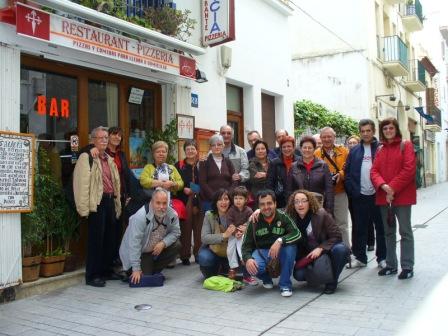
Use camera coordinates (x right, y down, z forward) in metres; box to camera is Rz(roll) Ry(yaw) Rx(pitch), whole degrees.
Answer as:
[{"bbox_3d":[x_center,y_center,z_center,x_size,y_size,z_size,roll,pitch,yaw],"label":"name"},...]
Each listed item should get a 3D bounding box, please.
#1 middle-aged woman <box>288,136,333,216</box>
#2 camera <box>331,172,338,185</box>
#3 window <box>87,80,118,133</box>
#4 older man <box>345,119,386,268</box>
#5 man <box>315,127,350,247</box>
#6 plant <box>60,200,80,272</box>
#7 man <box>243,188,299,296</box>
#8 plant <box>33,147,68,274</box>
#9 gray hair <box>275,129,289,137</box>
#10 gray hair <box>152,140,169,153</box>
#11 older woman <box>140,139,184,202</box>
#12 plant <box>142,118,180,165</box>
[{"bbox_3d":[0.970,0.412,5.400,0.530,1.550,0.360,-1,0,8],"label":"middle-aged woman"},{"bbox_3d":[1.286,0.118,5.600,0.100,0.120,0.080,-1,0,25],"label":"camera"},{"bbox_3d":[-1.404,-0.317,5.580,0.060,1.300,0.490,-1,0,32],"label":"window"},{"bbox_3d":[1.657,0.290,5.570,0.540,1.700,0.380,-1,0,18],"label":"older man"},{"bbox_3d":[1.393,0.309,6.150,0.530,1.680,0.370,-1,0,10],"label":"man"},{"bbox_3d":[-1.689,0.730,5.270,0.250,0.790,0.250,-1,0,31],"label":"plant"},{"bbox_3d":[0.455,0.700,4.700,0.520,0.960,0.740,-1,0,3],"label":"man"},{"bbox_3d":[-1.847,0.453,5.070,0.350,1.350,0.350,-1,0,31],"label":"plant"},{"bbox_3d":[0.738,-0.430,6.120,0.180,0.130,0.200,-1,0,6],"label":"gray hair"},{"bbox_3d":[-0.750,-0.250,5.720,0.190,0.170,0.200,-1,0,-5],"label":"gray hair"},{"bbox_3d":[-0.735,0.447,5.700,0.520,1.550,0.380,-1,0,-5],"label":"older woman"},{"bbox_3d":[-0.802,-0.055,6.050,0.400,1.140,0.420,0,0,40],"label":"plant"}]

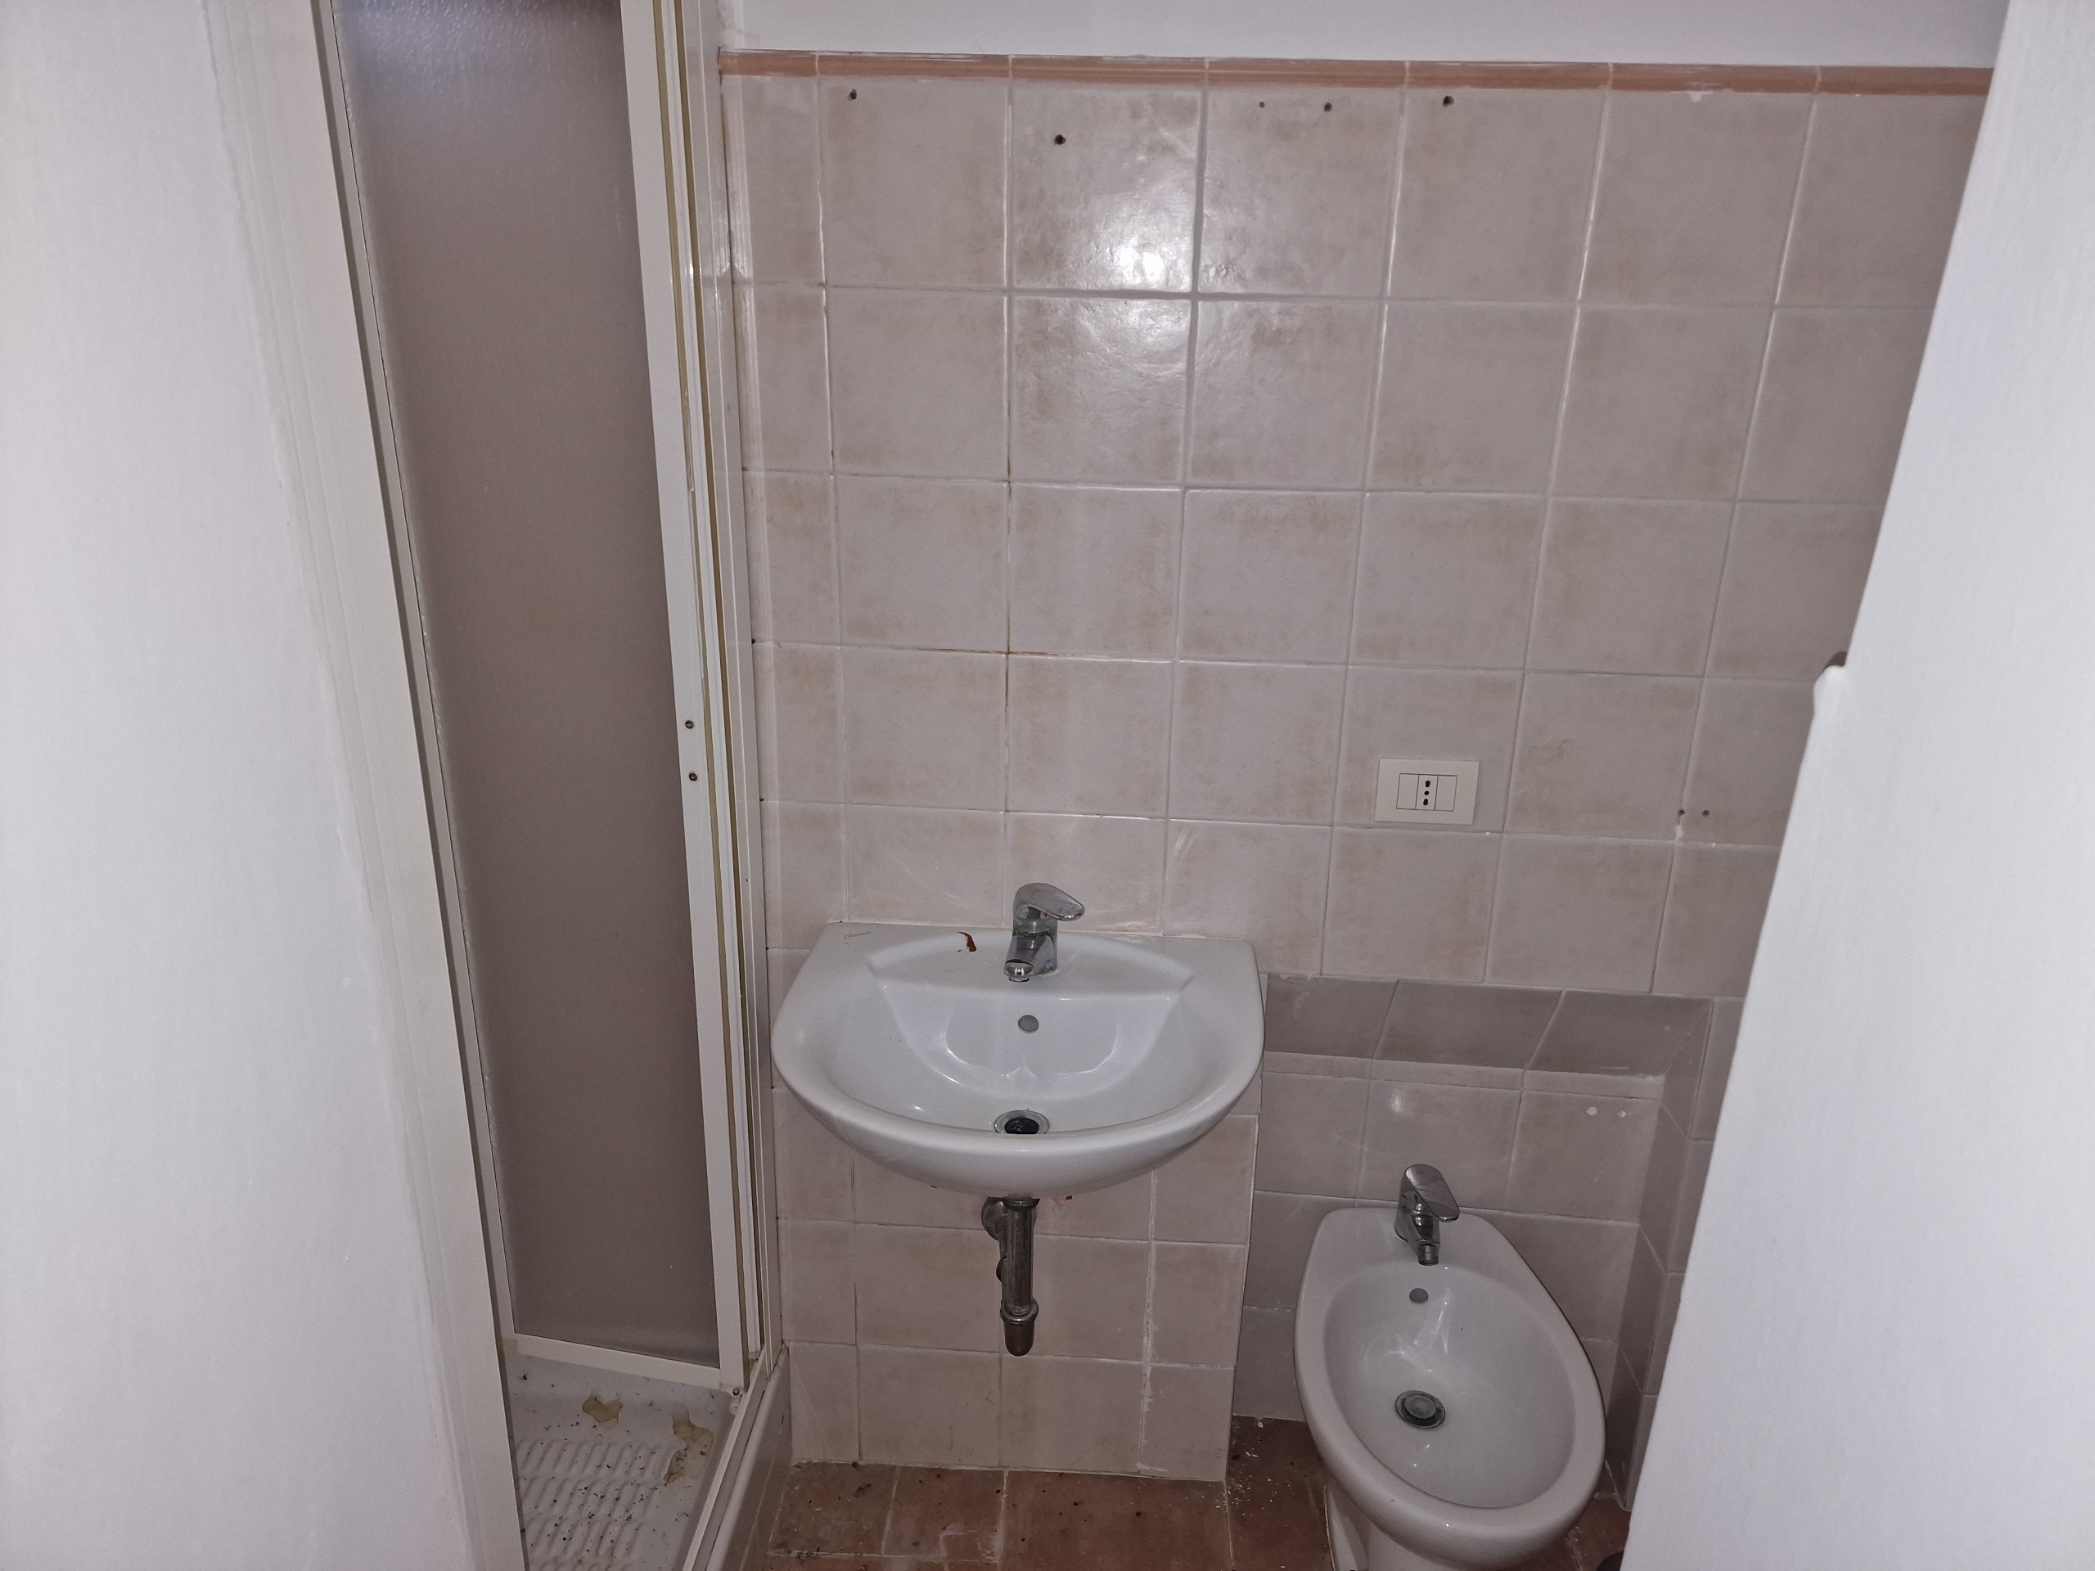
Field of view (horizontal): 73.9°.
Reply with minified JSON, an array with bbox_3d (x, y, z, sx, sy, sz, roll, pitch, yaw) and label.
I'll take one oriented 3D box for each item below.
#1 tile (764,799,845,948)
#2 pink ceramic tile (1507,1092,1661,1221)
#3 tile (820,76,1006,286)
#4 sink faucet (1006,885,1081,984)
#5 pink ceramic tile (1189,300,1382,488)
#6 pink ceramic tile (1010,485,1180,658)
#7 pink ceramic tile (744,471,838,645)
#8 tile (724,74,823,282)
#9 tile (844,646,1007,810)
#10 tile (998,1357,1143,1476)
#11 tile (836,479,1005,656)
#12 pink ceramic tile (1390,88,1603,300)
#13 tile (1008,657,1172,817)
[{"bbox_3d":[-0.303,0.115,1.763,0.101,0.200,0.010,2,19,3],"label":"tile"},{"bbox_3d":[0.754,0.524,1.962,0.190,0.196,0.010,2,19,3],"label":"pink ceramic tile"},{"bbox_3d":[-0.139,-0.638,1.489,0.200,0.200,0.012,2,19,3],"label":"tile"},{"bbox_3d":[-0.007,0.178,1.622,0.080,0.106,0.132,4,19,9],"label":"sink faucet"},{"bbox_3d":[0.260,-0.432,1.534,0.200,0.200,0.012,2,19,3],"label":"pink ceramic tile"},{"bbox_3d":[0.056,-0.251,1.626,0.200,0.200,0.009,2,18,3],"label":"pink ceramic tile"},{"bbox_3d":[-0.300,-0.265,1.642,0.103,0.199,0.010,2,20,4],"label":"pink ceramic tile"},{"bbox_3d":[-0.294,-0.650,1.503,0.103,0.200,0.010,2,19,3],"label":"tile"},{"bbox_3d":[-0.151,-0.066,1.701,0.200,0.200,0.009,2,18,3],"label":"tile"},{"bbox_3d":[0.032,0.906,2.007,0.200,0.200,0.009,2,18,3],"label":"tile"},{"bbox_3d":[-0.147,-0.259,1.638,0.200,0.200,0.009,2,18,3],"label":"tile"},{"bbox_3d":[0.466,-0.613,1.455,0.199,0.199,0.010,2,20,4],"label":"pink ceramic tile"},{"bbox_3d":[0.051,-0.059,1.688,0.199,0.199,0.010,2,20,4],"label":"tile"}]

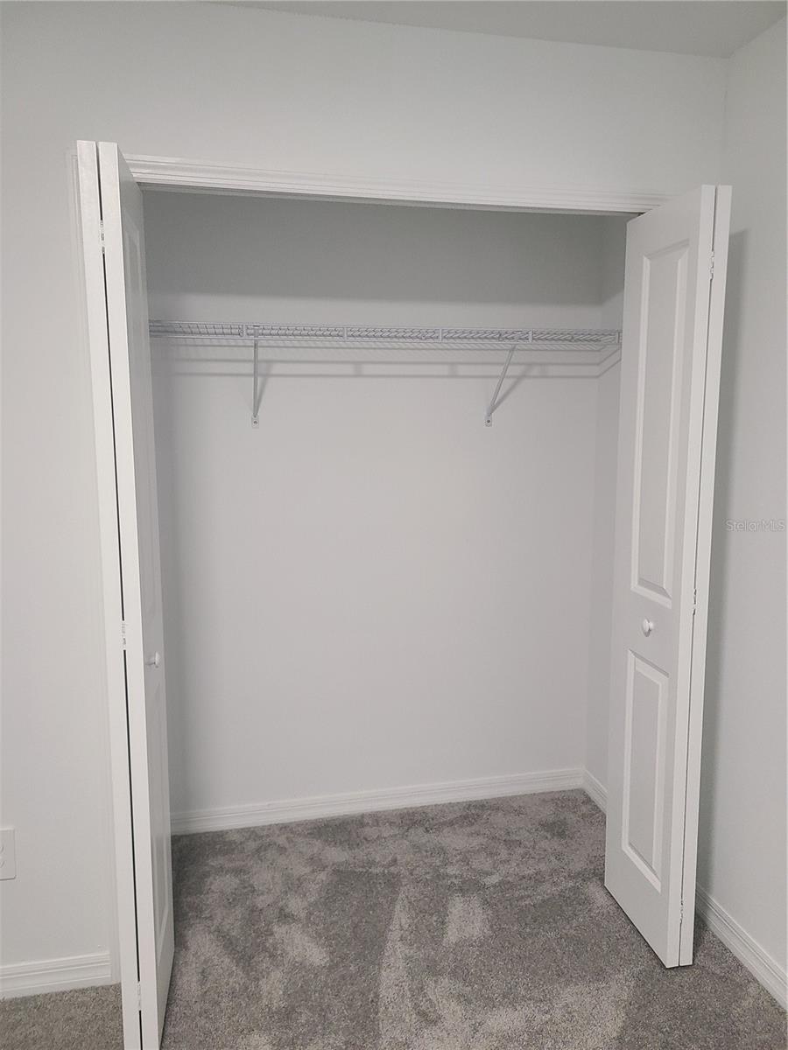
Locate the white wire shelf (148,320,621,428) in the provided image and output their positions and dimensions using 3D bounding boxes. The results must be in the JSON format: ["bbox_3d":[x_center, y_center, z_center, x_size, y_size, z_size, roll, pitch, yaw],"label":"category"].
[{"bbox_3d":[-0.051,-0.487,2.639,1.746,0.318,0.308,-2,8,-12],"label":"white wire shelf"}]

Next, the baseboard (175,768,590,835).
[{"bbox_3d":[-0.079,1.046,2.994,1.746,0.088,0.015,-2,8,-12],"label":"baseboard"}]

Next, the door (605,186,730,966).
[{"bbox_3d":[0.730,0.171,2.179,0.085,2.007,0.377,-2,8,-10],"label":"door"}]

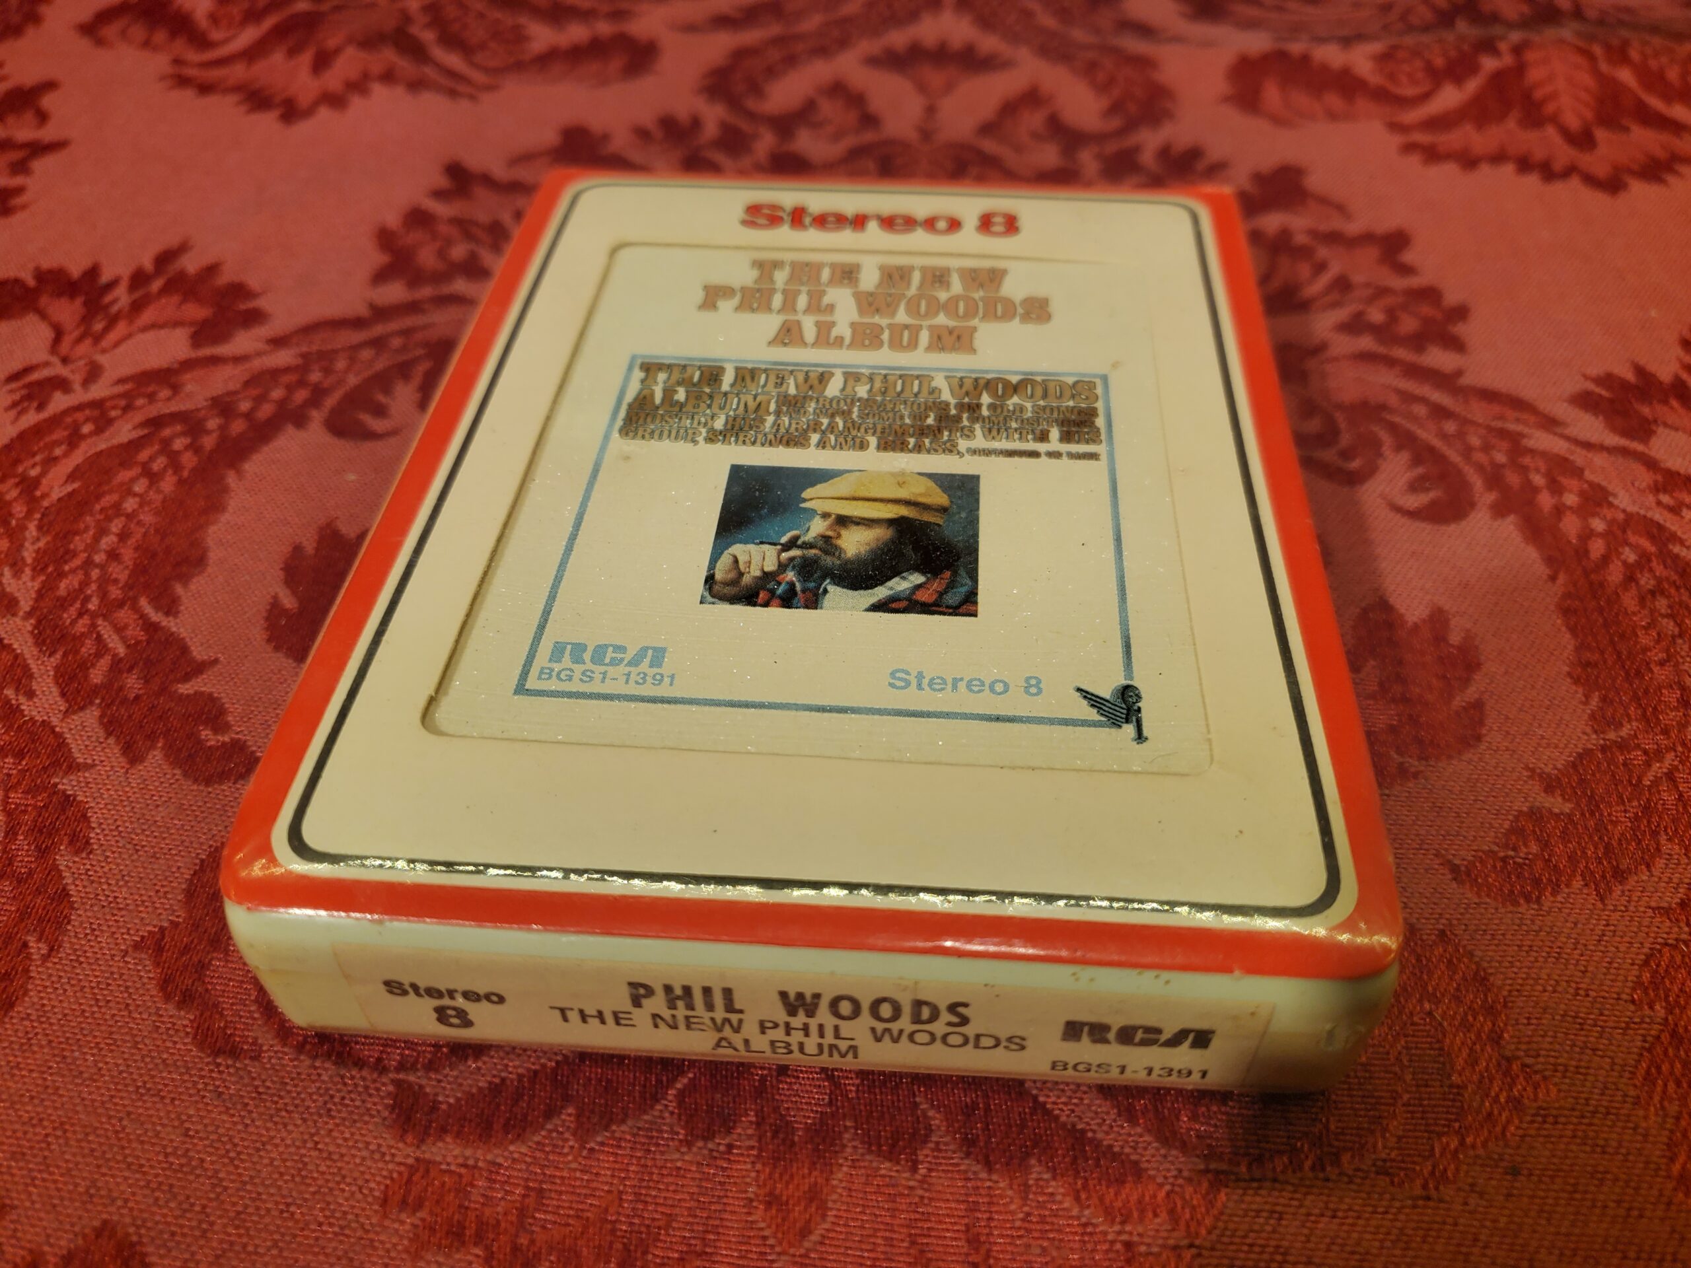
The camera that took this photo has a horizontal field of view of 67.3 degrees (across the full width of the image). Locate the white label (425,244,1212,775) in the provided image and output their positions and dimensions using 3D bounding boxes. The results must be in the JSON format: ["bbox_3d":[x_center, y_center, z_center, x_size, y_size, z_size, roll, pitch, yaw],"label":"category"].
[{"bbox_3d":[0.000,-0.020,0.145,0.073,0.002,0.086,3,47,4],"label":"white label"}]

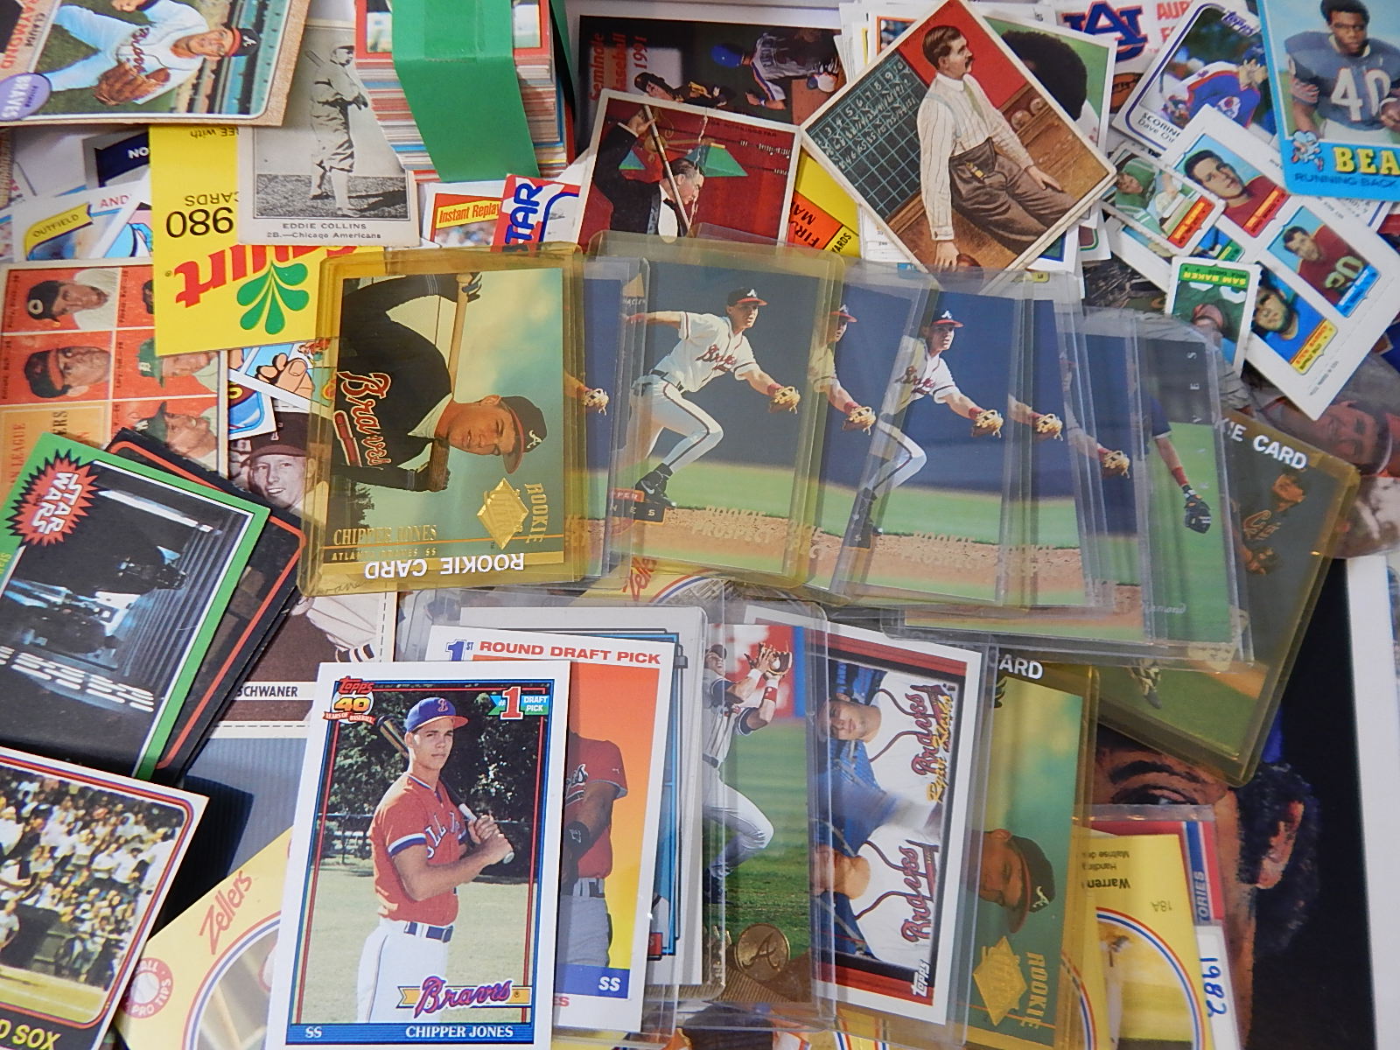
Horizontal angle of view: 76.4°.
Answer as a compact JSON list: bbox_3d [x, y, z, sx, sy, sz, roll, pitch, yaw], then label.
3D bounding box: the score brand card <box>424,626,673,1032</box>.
[{"bbox_3d":[-0.042,0.070,0.217,0.064,0.002,0.089,4,72,3],"label":"score brand card"}]

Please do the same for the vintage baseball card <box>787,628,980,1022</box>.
[{"bbox_3d":[0.035,0.069,0.223,0.064,0.002,0.089,11,69,4],"label":"vintage baseball card"}]

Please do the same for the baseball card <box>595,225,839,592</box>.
[{"bbox_3d":[-0.003,-0.036,0.249,0.076,0.003,0.102,8,73,6],"label":"baseball card"}]

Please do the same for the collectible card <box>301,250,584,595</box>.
[{"bbox_3d":[-0.071,-0.033,0.249,0.076,0.003,0.102,-3,73,-2],"label":"collectible card"}]

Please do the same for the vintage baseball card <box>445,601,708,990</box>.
[{"bbox_3d":[-0.031,0.063,0.219,0.064,0.001,0.089,0,69,0],"label":"vintage baseball card"}]

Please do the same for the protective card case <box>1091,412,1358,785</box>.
[{"bbox_3d":[0.135,0.011,0.252,0.076,0.003,0.102,27,78,8],"label":"protective card case"}]

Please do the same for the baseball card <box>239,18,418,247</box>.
[{"bbox_3d":[-0.114,-0.122,0.274,0.051,0.002,0.083,-3,74,-14],"label":"baseball card"}]

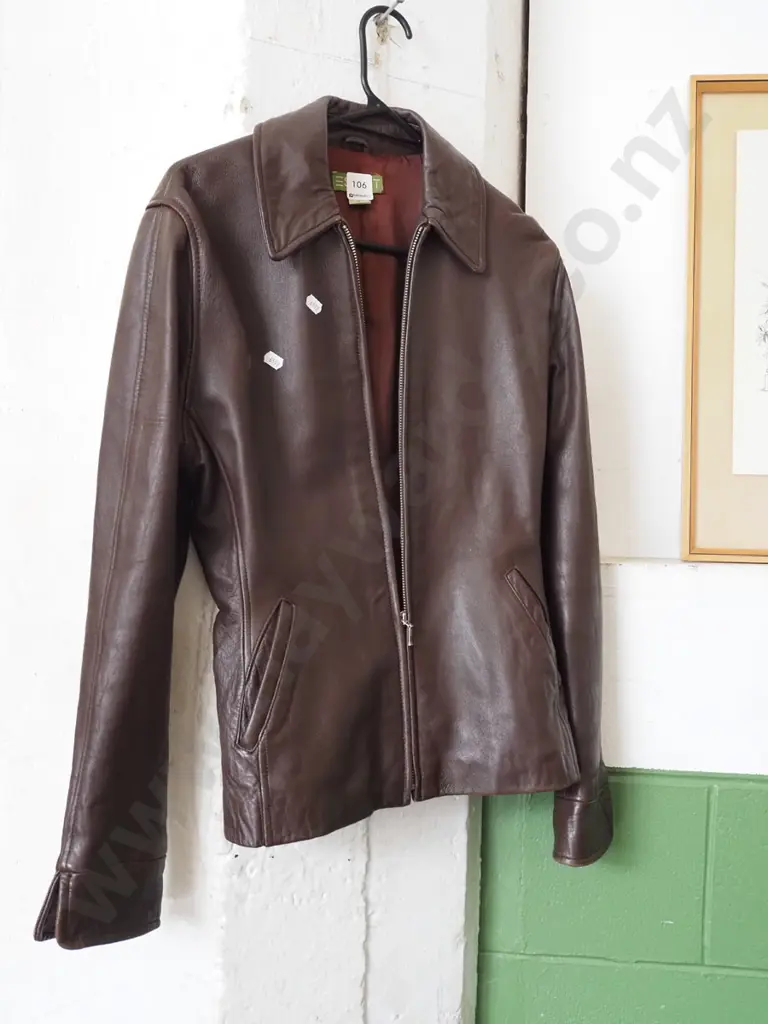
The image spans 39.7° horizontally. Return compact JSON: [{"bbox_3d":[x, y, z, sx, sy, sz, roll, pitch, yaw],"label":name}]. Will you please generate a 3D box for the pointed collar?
[{"bbox_3d":[-0.015,-0.302,0.970,0.210,0.168,0.120,1,1,-22],"label":"pointed collar"}]

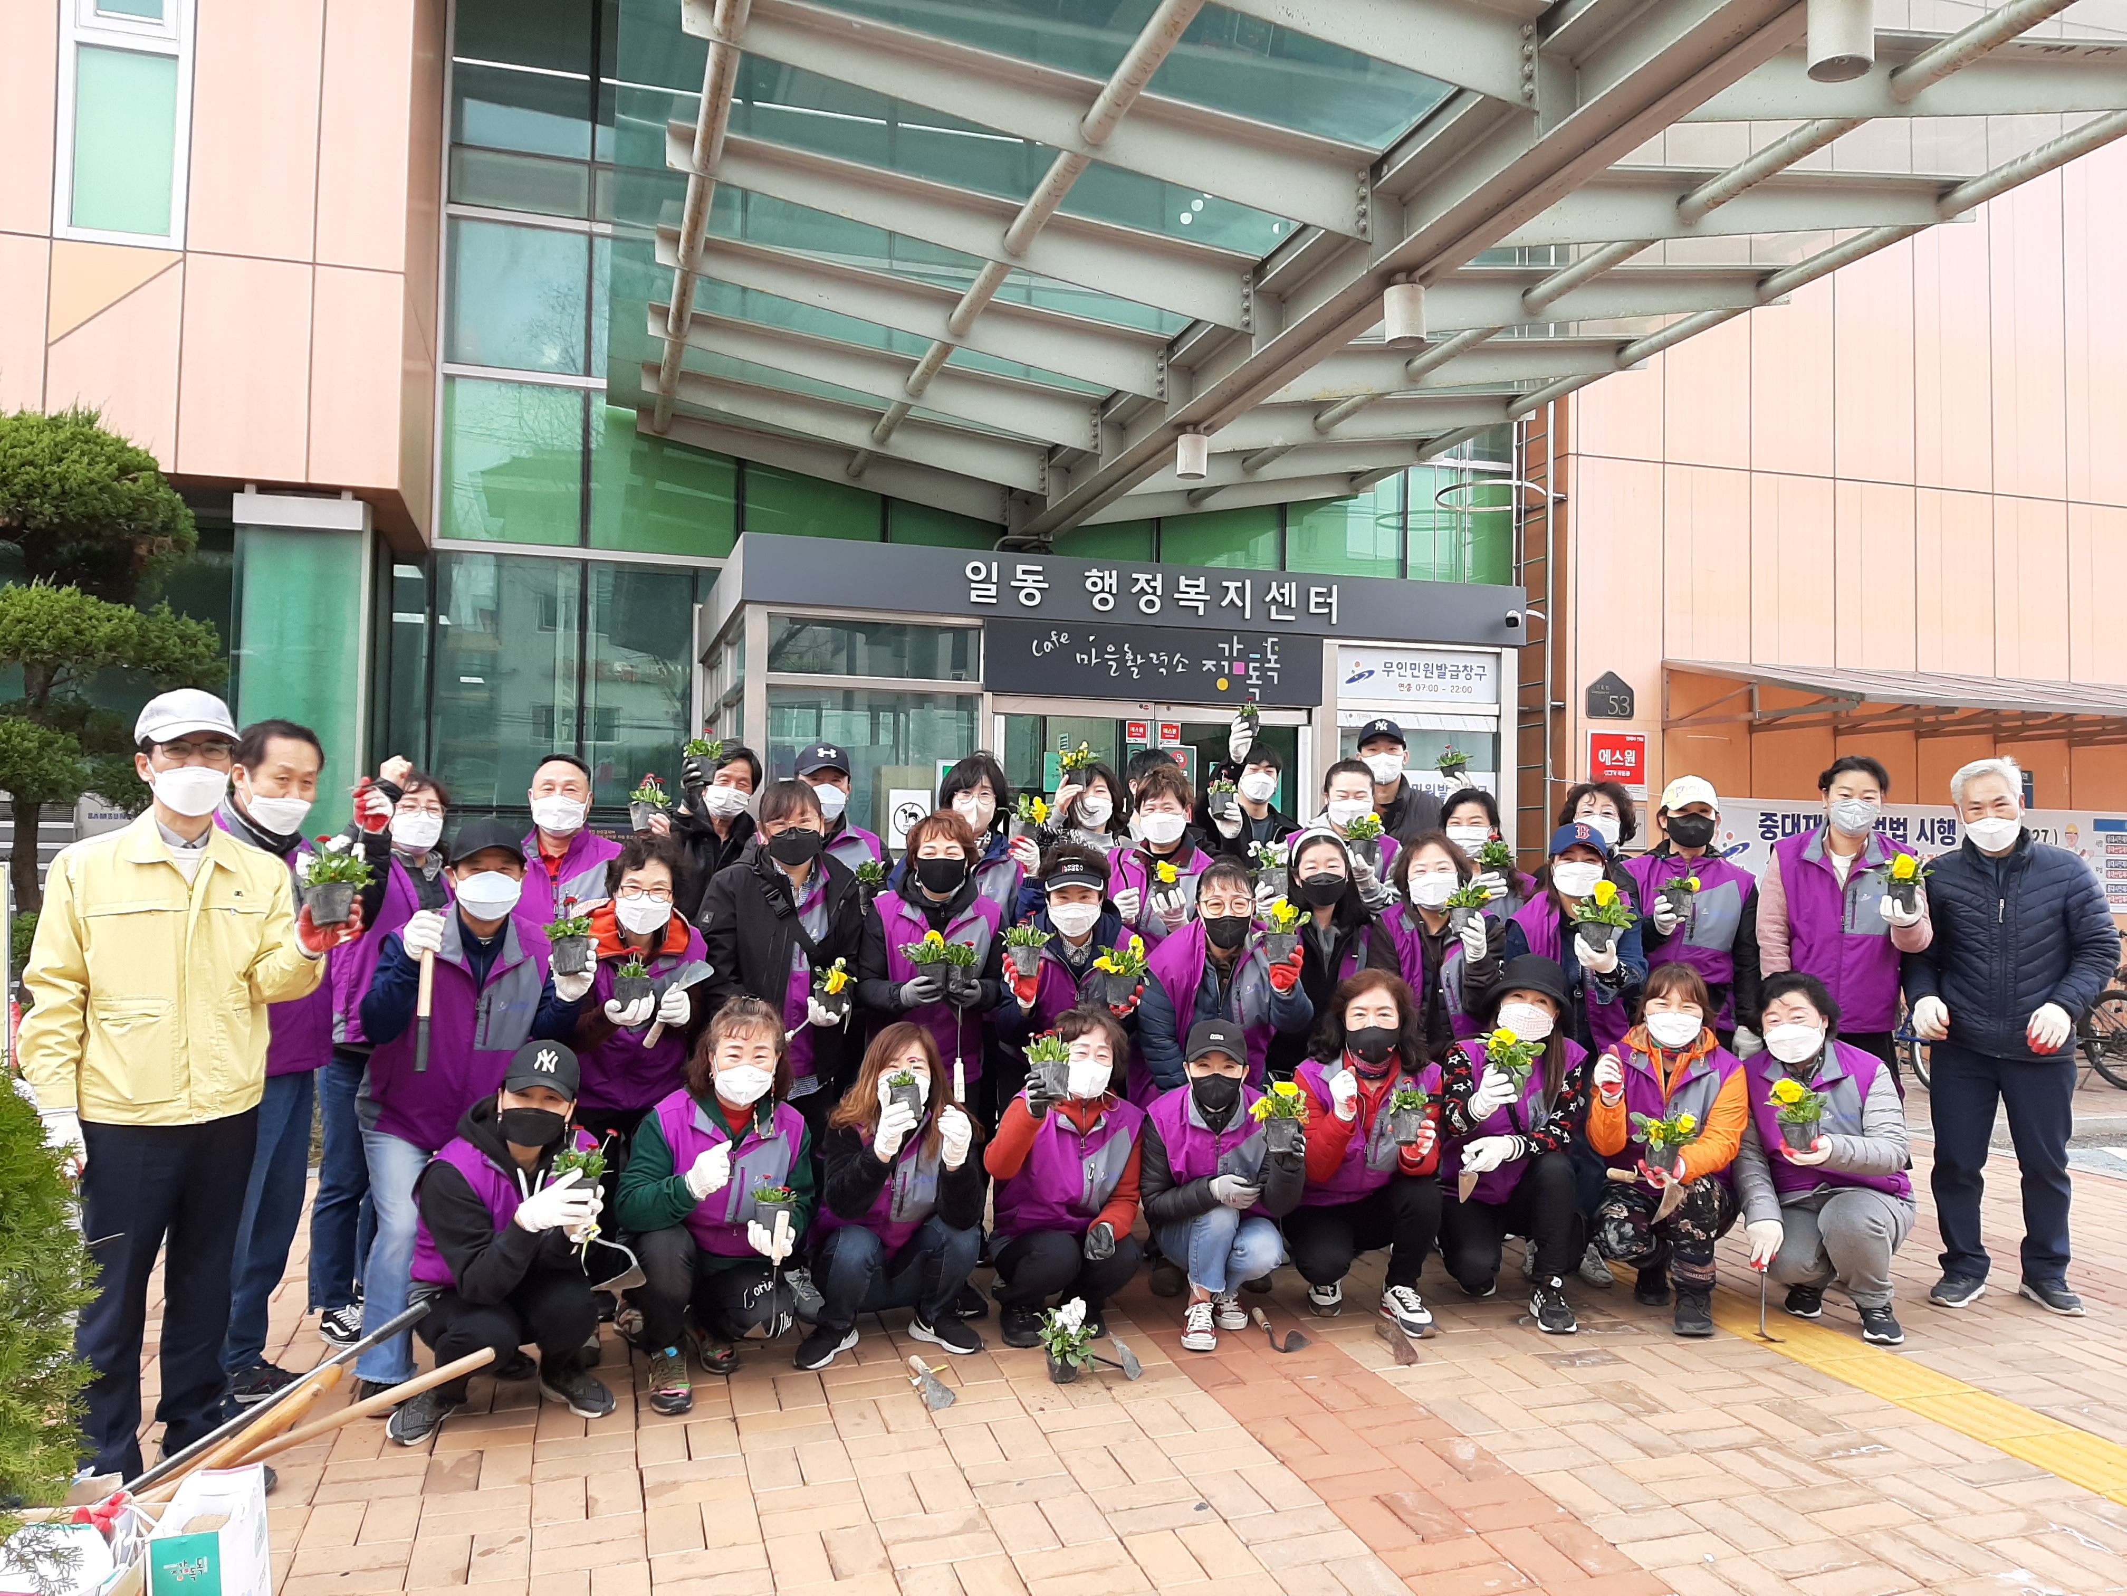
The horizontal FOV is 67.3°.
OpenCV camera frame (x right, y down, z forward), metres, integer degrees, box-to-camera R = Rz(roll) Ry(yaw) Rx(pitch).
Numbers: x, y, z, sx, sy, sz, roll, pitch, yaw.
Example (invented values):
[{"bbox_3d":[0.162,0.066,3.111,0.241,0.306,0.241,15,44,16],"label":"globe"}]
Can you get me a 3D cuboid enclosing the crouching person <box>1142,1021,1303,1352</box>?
[{"bbox_3d":[0.458,1.080,4.680,0.460,0.895,0.620,0,-2,0],"label":"crouching person"}]

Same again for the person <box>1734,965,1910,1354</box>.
[{"bbox_3d":[2.235,1.000,4.700,0.500,0.985,0.620,-1,-2,30],"label":"person"}]

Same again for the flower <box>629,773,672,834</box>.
[{"bbox_3d":[-1.228,0.015,4.750,0.125,0.175,0.120,1,-2,-12],"label":"flower"}]

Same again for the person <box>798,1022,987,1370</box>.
[{"bbox_3d":[-0.479,1.055,4.477,0.490,0.910,0.640,1,-2,-6],"label":"person"}]

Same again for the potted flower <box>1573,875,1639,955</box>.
[{"bbox_3d":[1.591,0.345,4.700,0.175,0.215,0.160,0,-2,19],"label":"potted flower"}]

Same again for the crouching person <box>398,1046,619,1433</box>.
[{"bbox_3d":[-1.394,1.050,3.987,0.490,0.895,0.620,2,-3,-30],"label":"crouching person"}]

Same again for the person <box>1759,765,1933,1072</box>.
[{"bbox_3d":[2.442,0.726,5.033,0.520,1.680,0.380,0,-2,22],"label":"person"}]

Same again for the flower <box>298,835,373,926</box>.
[{"bbox_3d":[-1.558,0.176,3.420,0.145,0.185,0.140,1,-2,-25],"label":"flower"}]

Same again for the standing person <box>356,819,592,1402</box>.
[{"bbox_3d":[-1.458,0.754,3.949,0.520,1.440,0.550,2,-2,-18],"label":"standing person"}]

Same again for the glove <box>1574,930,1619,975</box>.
[{"bbox_3d":[1.623,0.474,4.870,0.125,0.125,0.100,0,-2,17],"label":"glove"}]

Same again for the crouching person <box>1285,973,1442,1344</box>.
[{"bbox_3d":[0.885,1.010,4.770,0.460,1.000,0.620,0,-2,5],"label":"crouching person"}]

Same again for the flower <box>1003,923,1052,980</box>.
[{"bbox_3d":[-0.103,0.433,4.500,0.135,0.165,0.130,1,-2,-2],"label":"flower"}]

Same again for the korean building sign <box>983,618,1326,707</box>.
[{"bbox_3d":[0.599,-0.834,9.995,2.222,0.429,0.070,1,-2,-15],"label":"korean building sign"}]

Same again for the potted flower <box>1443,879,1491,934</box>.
[{"bbox_3d":[1.289,0.345,5.100,0.145,0.165,0.140,0,-2,12],"label":"potted flower"}]

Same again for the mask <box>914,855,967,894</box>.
[{"bbox_3d":[-0.368,0.229,4.780,0.145,0.110,0.085,1,-2,-4],"label":"mask"}]

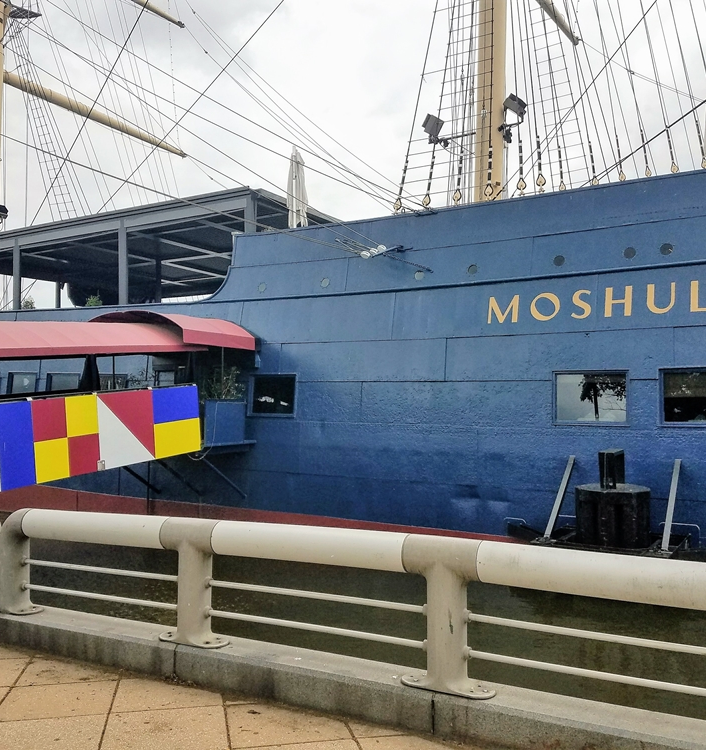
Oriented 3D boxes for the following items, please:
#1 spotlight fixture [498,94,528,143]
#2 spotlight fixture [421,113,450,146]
[{"bbox_3d":[4.523,-7.274,21.300,0.650,1.150,0.550,-11,-7,30],"label":"spotlight fixture"},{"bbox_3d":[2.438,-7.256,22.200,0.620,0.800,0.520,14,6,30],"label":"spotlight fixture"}]

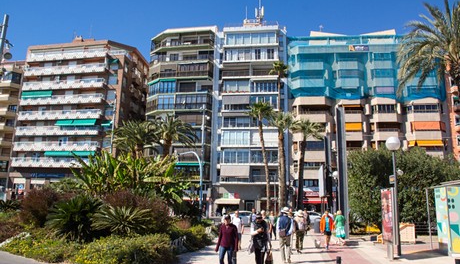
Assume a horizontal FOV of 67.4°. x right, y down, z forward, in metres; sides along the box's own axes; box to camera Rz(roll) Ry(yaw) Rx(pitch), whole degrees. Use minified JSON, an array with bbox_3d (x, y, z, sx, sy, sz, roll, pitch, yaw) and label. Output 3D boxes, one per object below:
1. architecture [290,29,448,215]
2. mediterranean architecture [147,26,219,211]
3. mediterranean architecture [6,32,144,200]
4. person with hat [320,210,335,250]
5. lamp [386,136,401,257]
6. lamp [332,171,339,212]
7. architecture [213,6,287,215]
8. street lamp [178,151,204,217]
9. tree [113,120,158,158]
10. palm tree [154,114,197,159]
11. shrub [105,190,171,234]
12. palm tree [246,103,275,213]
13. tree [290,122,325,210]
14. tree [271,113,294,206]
[{"bbox_3d":[23.235,-0.146,64.545,24.500,32.000,15.000,0,-12,4],"label":"architecture"},{"bbox_3d":[-8.220,-0.908,68.863,14.300,34.600,15.000,-1,-13,10],"label":"mediterranean architecture"},{"bbox_3d":[-29.576,-0.327,72.670,22.100,34.300,16.000,-1,-13,10],"label":"mediterranean architecture"},{"bbox_3d":[4.284,4.376,15.131,0.580,1.710,0.400,1,-12,0],"label":"person with hat"},{"bbox_3d":[6.860,2.583,14.197,0.600,4.900,0.600,1,-12,0],"label":"lamp"},{"bbox_3d":[8.756,5.664,28.475,0.520,4.970,0.520,1,-12,0],"label":"lamp"},{"bbox_3d":[3.896,-2.015,64.375,11.600,35.000,14.000,0,-12,4],"label":"architecture"},{"bbox_3d":[-4.189,5.971,37.353,2.700,7.780,0.350,1,-12,0],"label":"street lamp"},{"bbox_3d":[-7.310,3.314,27.992,4.200,8.830,4.200,1,-12,0],"label":"tree"},{"bbox_3d":[-4.690,3.205,28.588,4.200,9.400,4.200,1,-12,0],"label":"palm tree"},{"bbox_3d":[-3.454,3.235,13.101,2.400,2.050,2.000,1,-12,0],"label":"shrub"},{"bbox_3d":[3.560,3.322,40.218,3.200,14.350,3.100,1,-12,0],"label":"palm tree"},{"bbox_3d":[6.619,3.621,30.225,3.100,9.720,3.100,1,-12,0],"label":"tree"},{"bbox_3d":[5.887,3.839,38.579,2.900,12.720,2.900,1,-12,0],"label":"tree"}]

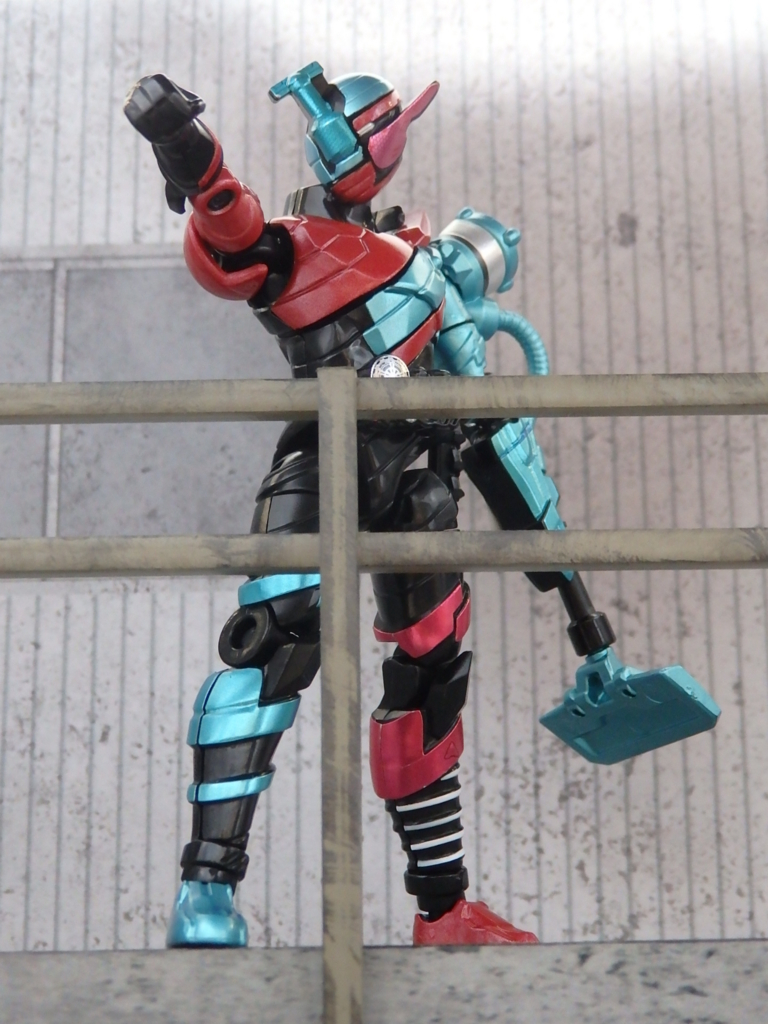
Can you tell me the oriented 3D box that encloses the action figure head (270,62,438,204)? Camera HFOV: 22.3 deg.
[{"bbox_3d":[-0.005,-0.061,0.317,0.025,0.021,0.019,3,3,-16],"label":"action figure head"}]

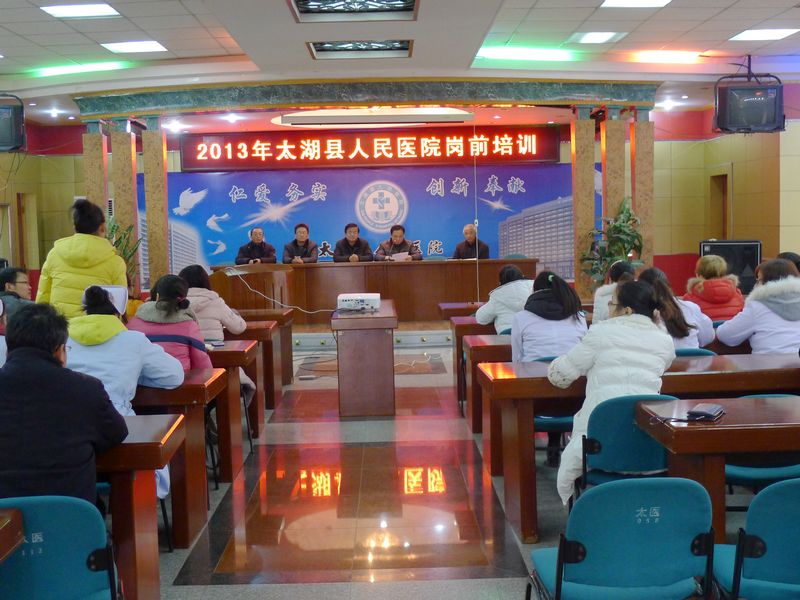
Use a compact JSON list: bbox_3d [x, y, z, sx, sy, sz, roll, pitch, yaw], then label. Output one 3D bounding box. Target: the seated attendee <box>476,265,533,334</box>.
[{"bbox_3d":[0.756,0.351,6.560,0.550,1.170,0.750,-1,5,-1],"label":"seated attendee"}]

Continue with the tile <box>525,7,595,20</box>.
[{"bbox_3d":[1.461,-2.627,9.109,0.600,0.025,0.600,-1,5,-1],"label":"tile"}]

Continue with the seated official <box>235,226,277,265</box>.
[{"bbox_3d":[-1.871,-0.327,12.969,0.544,1.264,0.750,-1,5,-1],"label":"seated official"}]

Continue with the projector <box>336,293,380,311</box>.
[{"bbox_3d":[-0.333,0.025,8.106,0.335,0.104,0.250,-1,5,-1],"label":"projector"}]

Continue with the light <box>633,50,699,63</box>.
[{"bbox_3d":[3.045,-2.793,11.398,0.760,0.120,0.250,-1,5,-1],"label":"light"}]

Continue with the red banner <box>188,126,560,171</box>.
[{"bbox_3d":[-0.445,-2.337,15.317,5.836,0.580,0.120,-1,5,-1],"label":"red banner"}]

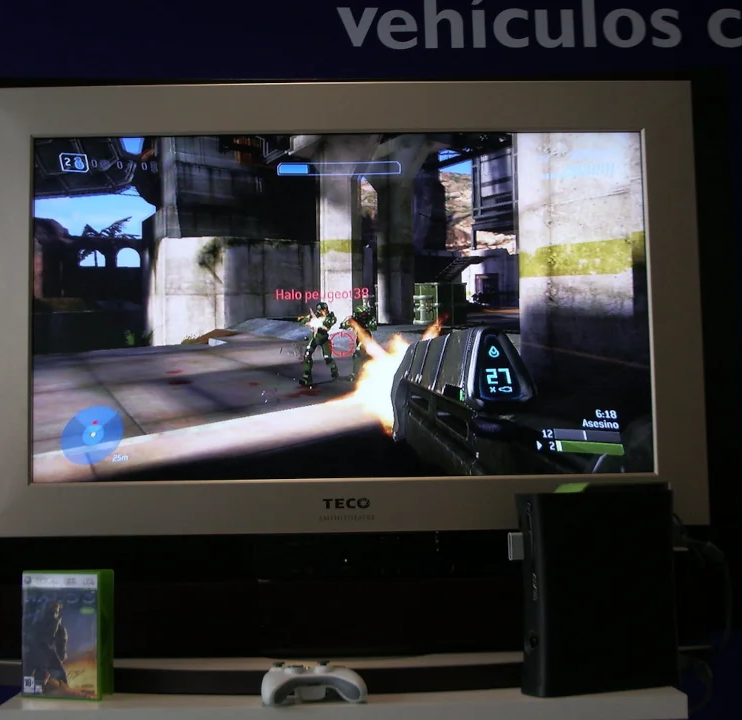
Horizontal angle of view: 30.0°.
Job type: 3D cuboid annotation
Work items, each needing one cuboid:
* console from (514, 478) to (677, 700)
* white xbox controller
[{"bbox_3d":[0.346,0.351,2.146,0.258,0.309,0.083,2,-6,-30],"label":"console"},{"bbox_3d":[-0.086,0.474,2.050,0.153,0.058,0.105,0,-6,-9],"label":"white xbox controller"}]

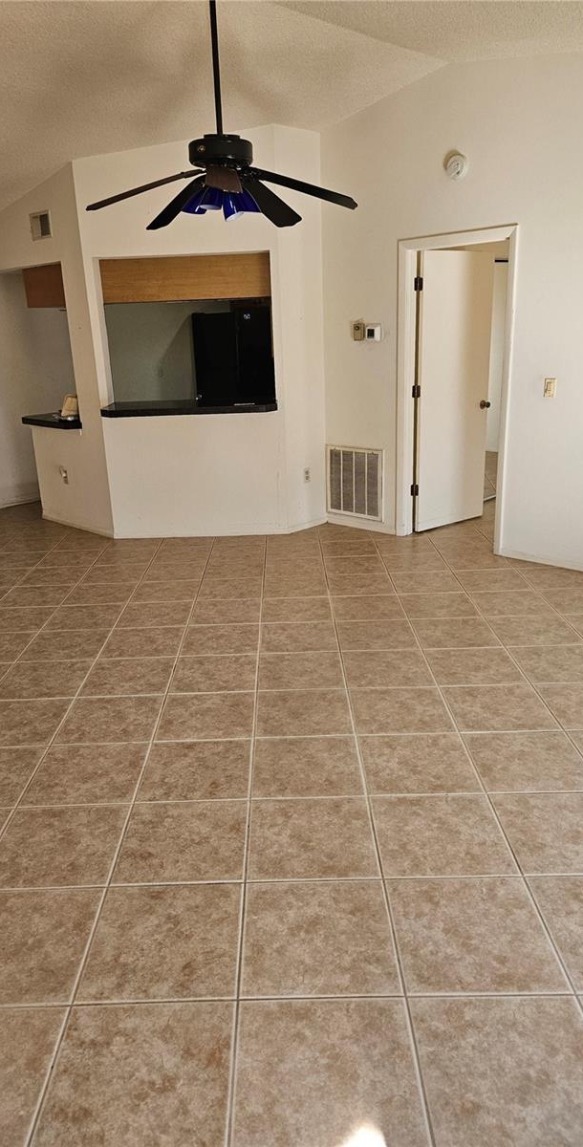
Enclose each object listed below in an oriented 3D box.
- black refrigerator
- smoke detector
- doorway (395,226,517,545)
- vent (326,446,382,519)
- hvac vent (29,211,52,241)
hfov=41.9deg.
[{"bbox_3d":[-0.512,-2.011,8.522,0.730,1.700,0.780,16,25,42],"label":"black refrigerator"},{"bbox_3d":[1.046,-2.571,4.823,0.145,0.145,0.050,14,24,40],"label":"smoke detector"},{"bbox_3d":[1.134,-1.222,5.313,0.885,2.110,0.140,14,24,40],"label":"doorway"},{"bbox_3d":[0.498,-0.713,6.029,0.570,0.565,0.035,14,24,40],"label":"vent"},{"bbox_3d":[-1.868,-2.591,5.679,0.295,0.190,0.035,15,24,41],"label":"hvac vent"}]

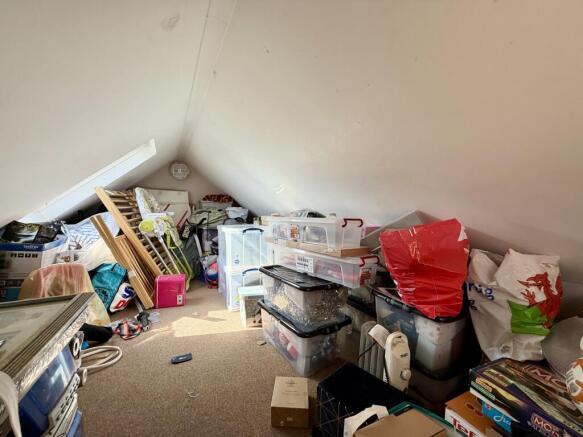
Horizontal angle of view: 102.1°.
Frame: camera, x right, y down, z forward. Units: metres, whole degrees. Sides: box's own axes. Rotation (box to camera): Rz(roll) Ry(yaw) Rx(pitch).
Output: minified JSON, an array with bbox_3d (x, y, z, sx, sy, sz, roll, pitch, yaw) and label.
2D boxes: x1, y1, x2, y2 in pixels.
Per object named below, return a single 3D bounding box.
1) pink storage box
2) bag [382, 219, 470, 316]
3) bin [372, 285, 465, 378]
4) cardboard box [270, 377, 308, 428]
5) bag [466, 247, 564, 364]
[{"bbox_3d":[-1.244,0.751,2.468,0.270,0.285,0.190,-1,3,-19],"label":"pink storage box"},{"bbox_3d":[0.634,0.195,1.162,0.360,0.410,0.230,1,3,20],"label":"bag"},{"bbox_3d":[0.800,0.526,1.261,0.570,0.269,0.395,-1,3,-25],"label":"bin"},{"bbox_3d":[-0.001,0.916,1.181,0.169,0.102,0.191,0,3,2],"label":"cardboard box"},{"bbox_3d":[0.984,0.370,1.081,0.340,0.450,0.190,0,3,-10],"label":"bag"}]

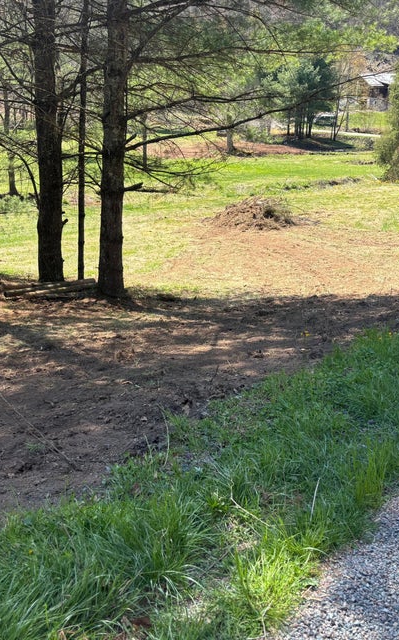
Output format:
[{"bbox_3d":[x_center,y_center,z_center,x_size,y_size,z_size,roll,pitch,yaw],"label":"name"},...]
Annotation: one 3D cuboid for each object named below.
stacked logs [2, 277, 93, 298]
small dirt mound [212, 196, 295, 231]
[{"bbox_3d":[-2.247,-0.472,9.600,1.330,0.190,0.400,-6,16,-21],"label":"stacked logs"},{"bbox_3d":[1.534,-3.053,18.200,2.300,0.800,2.000,0,15,0],"label":"small dirt mound"}]

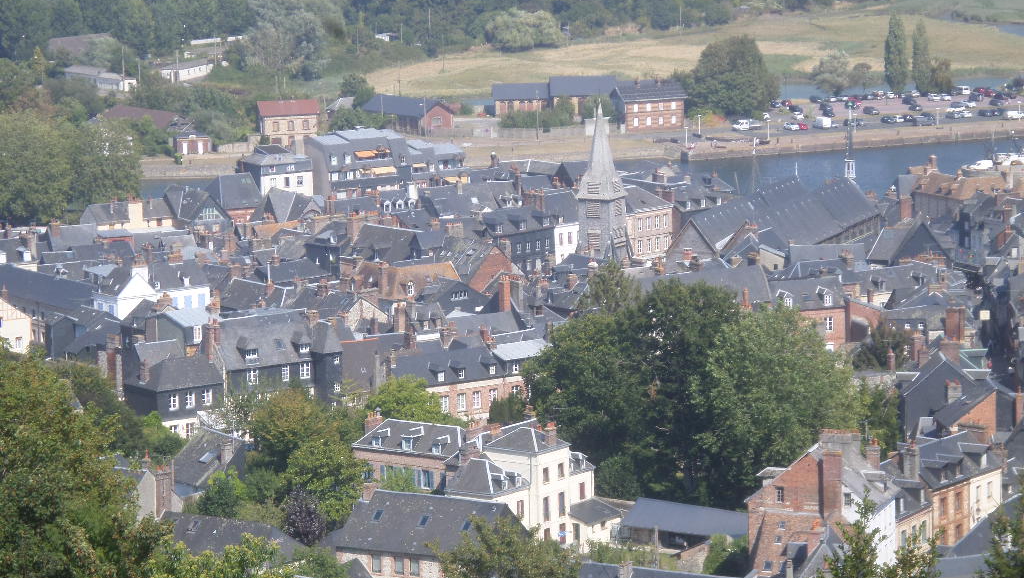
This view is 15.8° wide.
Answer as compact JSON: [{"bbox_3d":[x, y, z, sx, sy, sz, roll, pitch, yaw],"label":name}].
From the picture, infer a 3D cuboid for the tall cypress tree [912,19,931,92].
[{"bbox_3d":[104.781,-59.291,945.000,4.600,19.800,4.600,-1,8,0],"label":"tall cypress tree"}]

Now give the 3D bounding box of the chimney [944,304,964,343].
[{"bbox_3d":[56.372,4.576,470.000,1.900,4.900,1.200,3,9,30],"label":"chimney"}]

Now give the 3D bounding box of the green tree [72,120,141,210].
[{"bbox_3d":[-70.184,-21.012,641.265,12.500,16.500,12.500,0,9,0],"label":"green tree"}]

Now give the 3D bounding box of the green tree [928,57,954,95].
[{"bbox_3d":[109.637,-54.307,945.000,6.600,9.800,6.400,-1,8,0],"label":"green tree"}]

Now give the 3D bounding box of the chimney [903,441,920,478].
[{"bbox_3d":[40.458,17.346,374.000,1.250,4.000,1.000,4,9,34],"label":"chimney"}]

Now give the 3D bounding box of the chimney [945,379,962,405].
[{"bbox_3d":[48.411,11.281,405.000,1.600,2.650,0.800,-1,8,-6],"label":"chimney"}]

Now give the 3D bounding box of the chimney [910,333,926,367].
[{"bbox_3d":[49.005,7.100,445.000,1.400,4.000,0.950,-4,8,-18],"label":"chimney"}]

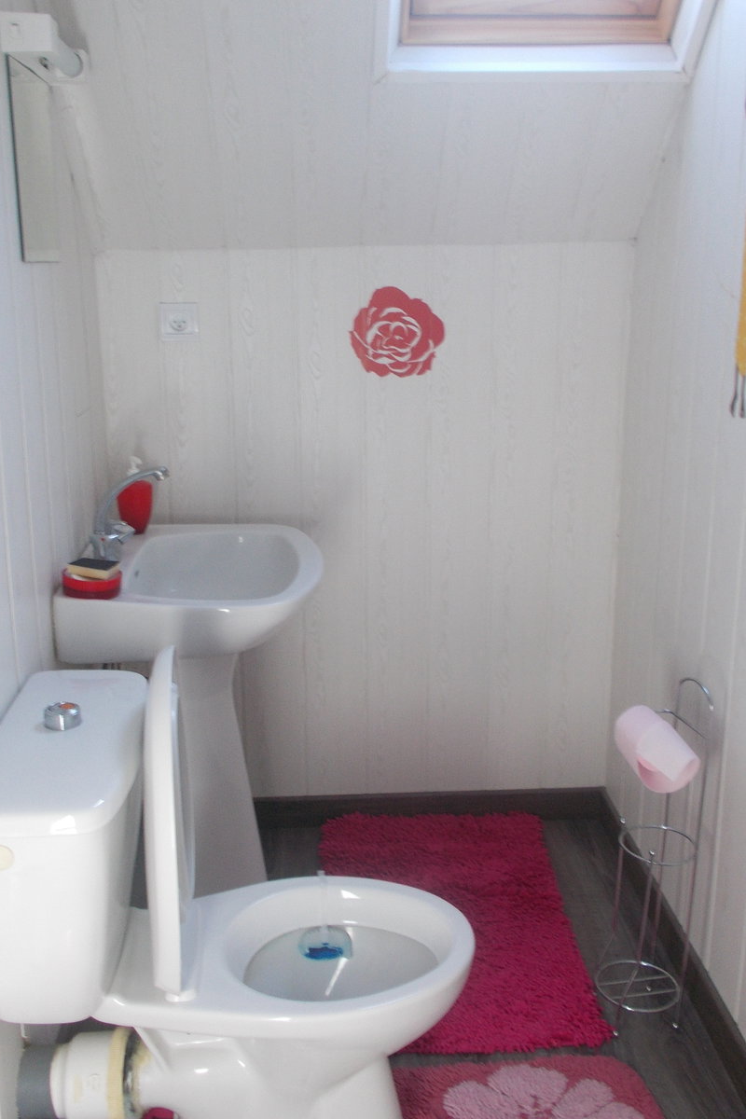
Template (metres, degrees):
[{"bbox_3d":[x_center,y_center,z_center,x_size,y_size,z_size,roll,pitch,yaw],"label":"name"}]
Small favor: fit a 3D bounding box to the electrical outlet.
[{"bbox_3d":[-0.419,-0.513,2.422,0.081,0.081,0.015,-1,16,-4],"label":"electrical outlet"}]

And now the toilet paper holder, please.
[{"bbox_3d":[0.495,0.531,2.020,0.153,0.675,0.168,-1,16,-4],"label":"toilet paper holder"}]

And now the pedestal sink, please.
[{"bbox_3d":[-0.336,0.387,2.278,0.467,0.806,0.584,-1,16,-4],"label":"pedestal sink"}]

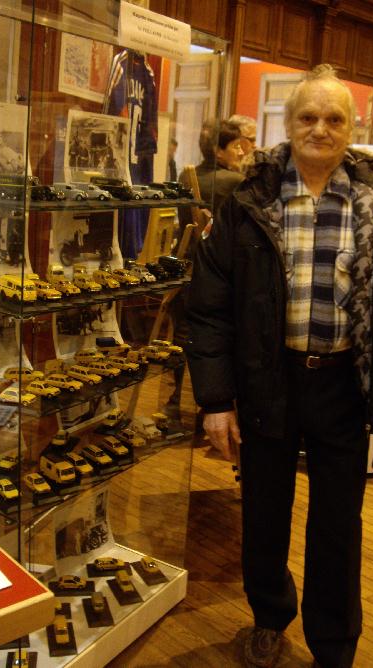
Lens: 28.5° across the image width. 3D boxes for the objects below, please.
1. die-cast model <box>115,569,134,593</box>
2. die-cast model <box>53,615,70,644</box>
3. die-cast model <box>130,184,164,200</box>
[{"bbox_3d":[-0.194,0.771,2.293,0.036,0.036,0.086,-1,14,-22],"label":"die-cast model"},{"bbox_3d":[-0.341,0.812,2.015,0.036,0.037,0.086,0,14,-15],"label":"die-cast model"},{"bbox_3d":[-0.109,-0.381,1.971,0.086,0.036,0.035,12,15,30],"label":"die-cast model"}]

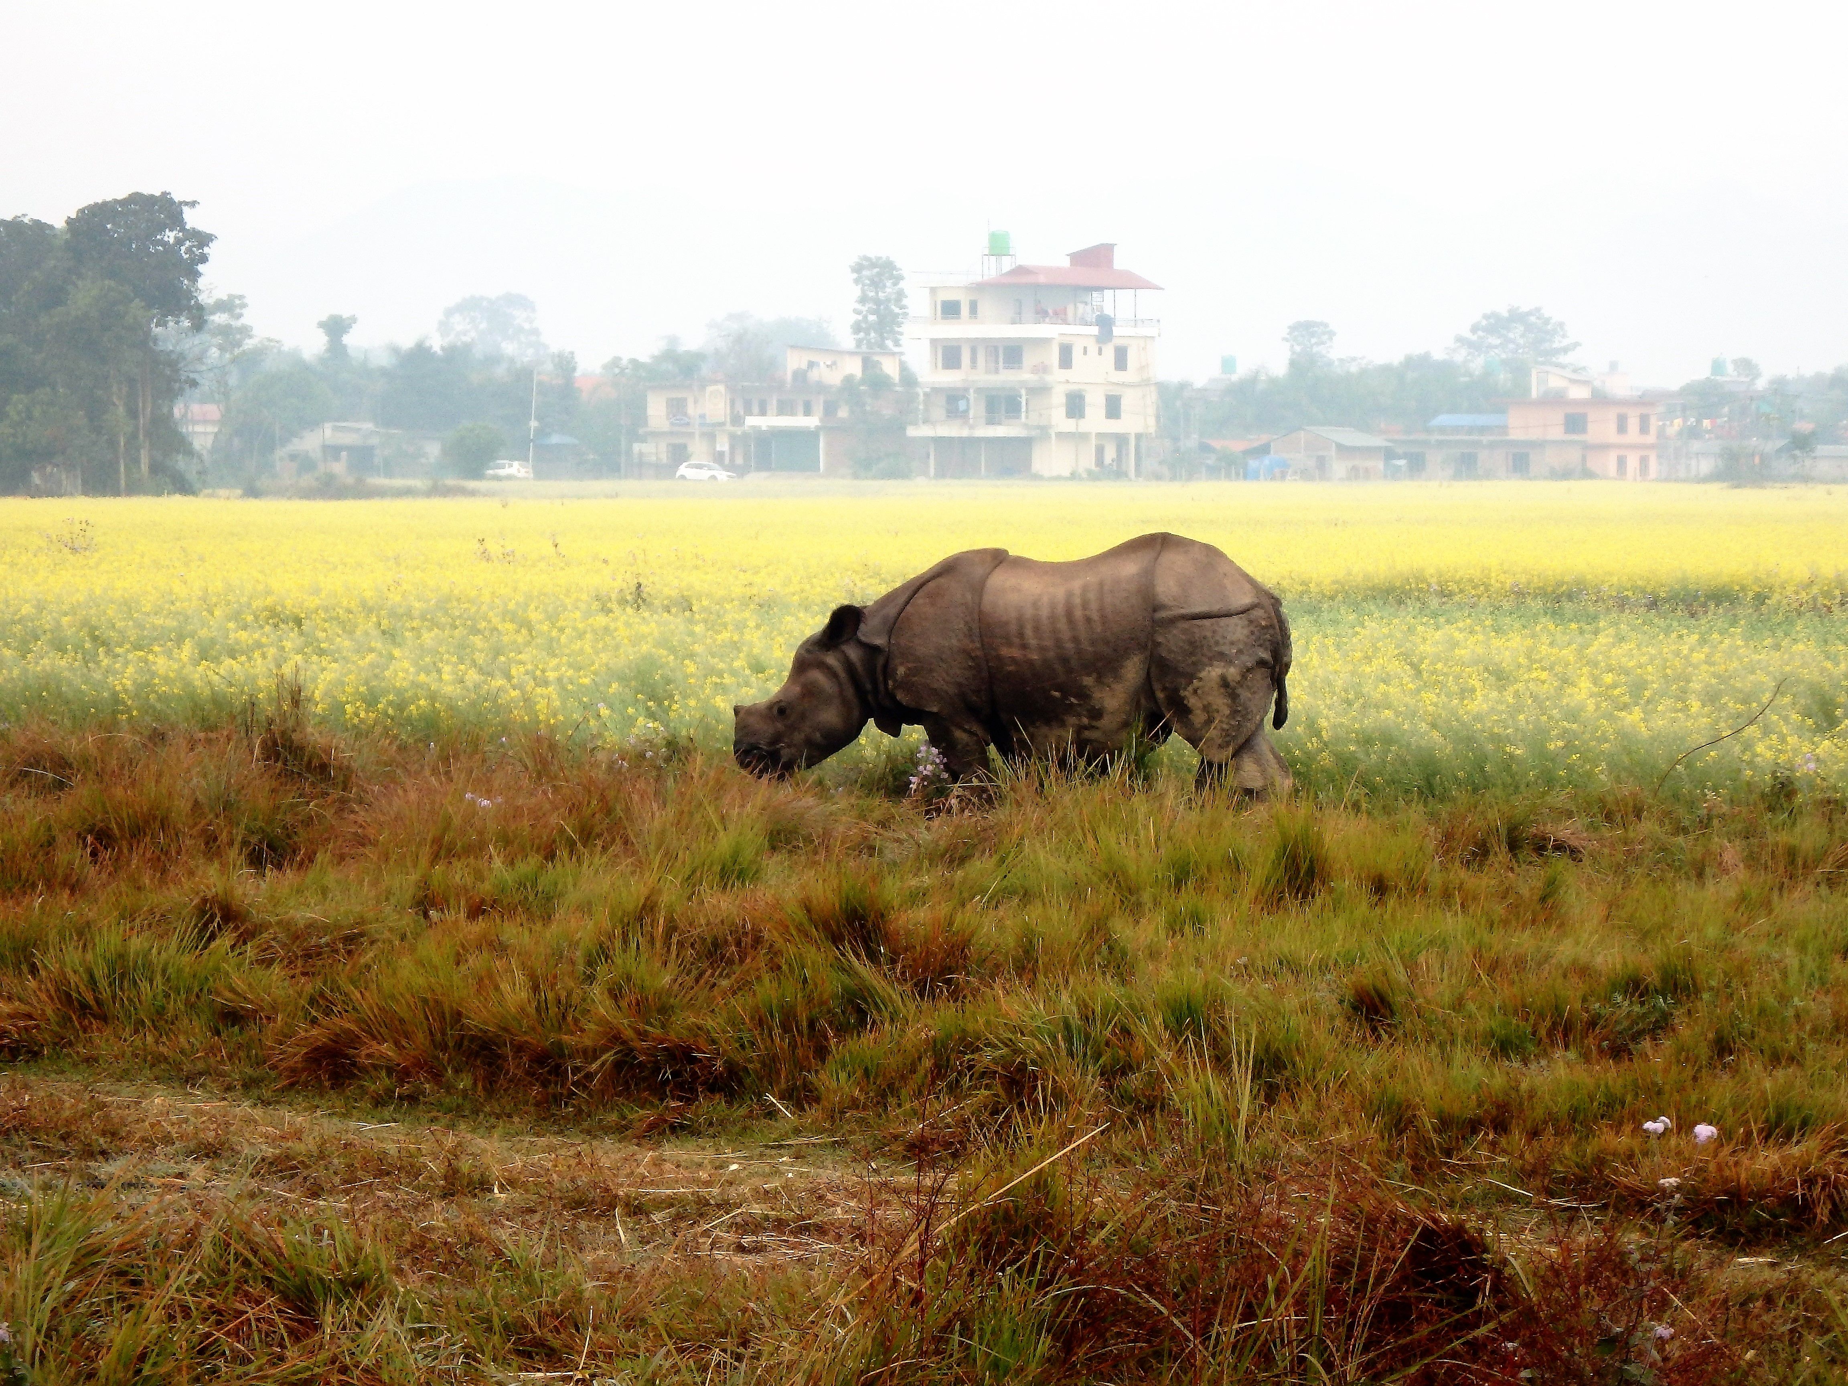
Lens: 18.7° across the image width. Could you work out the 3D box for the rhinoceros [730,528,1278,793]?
[{"bbox_3d":[0.444,-0.043,28.000,2.750,1.500,0.950,0,2,7],"label":"rhinoceros"}]

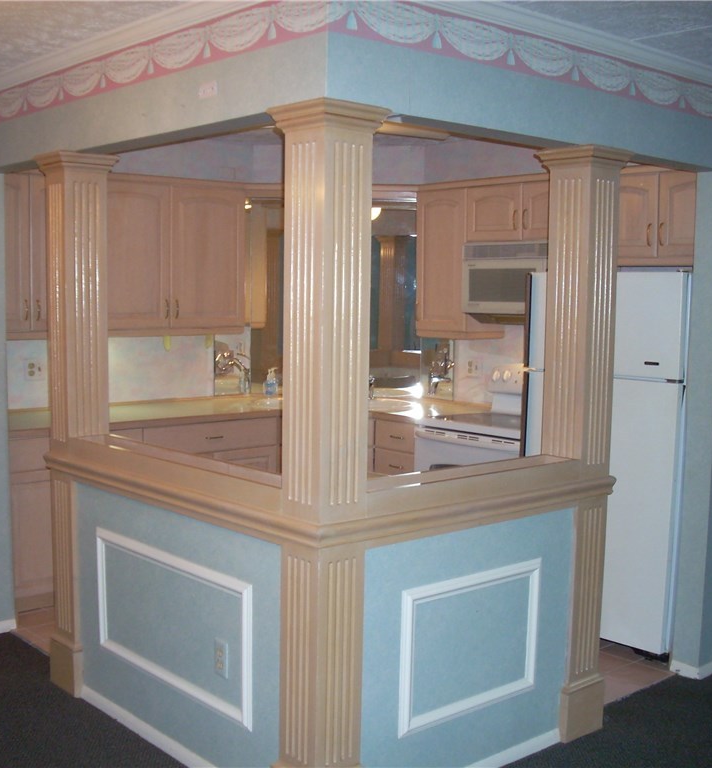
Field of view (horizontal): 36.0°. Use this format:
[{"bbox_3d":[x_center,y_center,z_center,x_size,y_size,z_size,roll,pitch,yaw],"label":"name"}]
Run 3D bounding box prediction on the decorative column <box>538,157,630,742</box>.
[{"bbox_3d":[0.782,0.225,3.931,0.235,2.090,0.235,-4,7,-42],"label":"decorative column"}]

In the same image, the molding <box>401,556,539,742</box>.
[{"bbox_3d":[0.384,0.840,3.568,0.663,0.456,0.025,-4,7,-42],"label":"molding"}]

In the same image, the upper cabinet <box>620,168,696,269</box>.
[{"bbox_3d":[1.468,-0.772,5.081,0.330,0.456,0.780,-4,7,-42],"label":"upper cabinet"}]

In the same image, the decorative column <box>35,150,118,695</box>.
[{"bbox_3d":[-1.087,0.165,4.305,0.235,2.090,0.235,-4,7,-42],"label":"decorative column"}]

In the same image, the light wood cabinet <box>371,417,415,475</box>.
[{"bbox_3d":[0.433,0.616,6.110,0.620,0.890,0.365,-4,7,-42],"label":"light wood cabinet"}]

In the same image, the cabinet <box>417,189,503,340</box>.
[{"bbox_3d":[0.576,-0.679,6.094,0.330,0.835,0.365,-4,7,-42],"label":"cabinet"}]

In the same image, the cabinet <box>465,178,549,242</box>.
[{"bbox_3d":[0.950,-0.891,5.655,0.330,0.320,0.760,-4,7,-42],"label":"cabinet"}]

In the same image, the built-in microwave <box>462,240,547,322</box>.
[{"bbox_3d":[0.930,-0.512,5.678,0.370,0.430,0.760,-4,7,-42],"label":"built-in microwave"}]

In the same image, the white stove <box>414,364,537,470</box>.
[{"bbox_3d":[0.796,0.527,5.668,0.675,1.160,0.760,-4,7,-42],"label":"white stove"}]

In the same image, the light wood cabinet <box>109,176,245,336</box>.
[{"bbox_3d":[-1.077,-0.701,6.062,0.920,0.838,0.330,-4,7,-42],"label":"light wood cabinet"}]

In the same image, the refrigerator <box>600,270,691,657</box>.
[{"bbox_3d":[1.306,0.332,5.043,0.720,1.680,0.785,-4,7,-42],"label":"refrigerator"}]

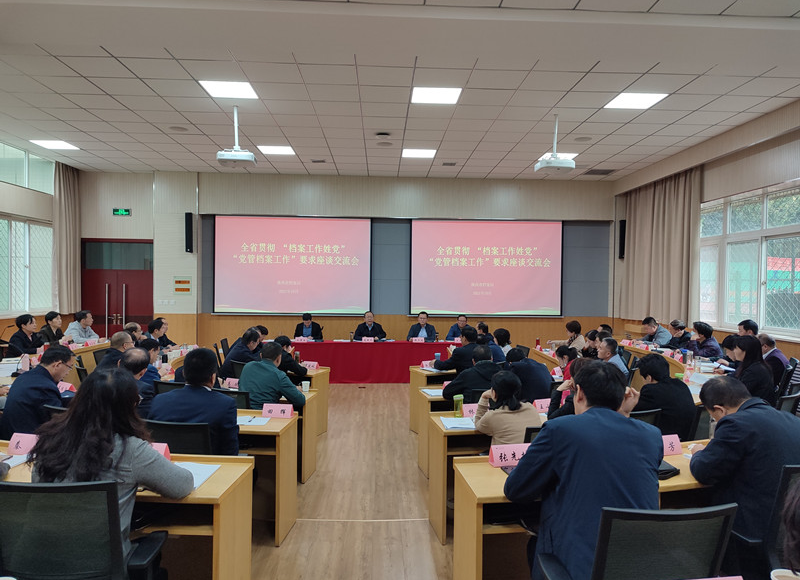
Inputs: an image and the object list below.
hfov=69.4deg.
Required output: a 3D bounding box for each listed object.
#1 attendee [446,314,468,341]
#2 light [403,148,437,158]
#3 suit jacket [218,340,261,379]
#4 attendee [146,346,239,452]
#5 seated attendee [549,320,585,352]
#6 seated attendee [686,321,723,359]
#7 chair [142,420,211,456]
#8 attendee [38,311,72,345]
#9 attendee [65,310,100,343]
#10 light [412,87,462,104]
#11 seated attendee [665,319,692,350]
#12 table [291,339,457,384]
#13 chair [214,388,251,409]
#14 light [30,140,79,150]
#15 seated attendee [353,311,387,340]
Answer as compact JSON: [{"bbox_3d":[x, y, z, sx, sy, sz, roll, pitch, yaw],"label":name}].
[{"bbox_3d":[1.187,1.100,11.106,0.560,1.230,0.700,1,1,-2],"label":"attendee"},{"bbox_3d":[0.325,-2.317,9.749,0.600,0.050,0.600,1,0,-2],"label":"light"},{"bbox_3d":[-1.815,0.887,6.700,0.560,0.620,0.500,1,1,-32],"label":"suit jacket"},{"bbox_3d":[-1.182,0.974,3.285,0.540,1.260,0.760,1,0,1],"label":"attendee"},{"bbox_3d":[2.655,1.121,9.332,0.680,1.280,0.500,1,0,1],"label":"seated attendee"},{"bbox_3d":[4.394,1.106,8.606,0.660,1.280,0.520,1,0,11],"label":"seated attendee"},{"bbox_3d":[-1.250,1.129,3.089,0.600,0.950,0.600,1,0,5],"label":"chair"},{"bbox_3d":[-5.051,0.968,8.454,0.680,1.290,0.500,1,0,-5],"label":"attendee"},{"bbox_3d":[-4.998,0.963,9.150,0.660,1.250,0.520,1,0,-4],"label":"attendee"},{"bbox_3d":[0.423,-2.291,6.772,0.600,0.050,0.600,1,0,-2],"label":"light"},{"bbox_3d":[4.449,1.117,9.359,0.640,1.250,0.500,1,0,4],"label":"seated attendee"},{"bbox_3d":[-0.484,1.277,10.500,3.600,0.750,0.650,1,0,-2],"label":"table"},{"bbox_3d":[-1.418,1.316,5.007,0.600,0.960,0.600,1,1,16],"label":"chair"},{"bbox_3d":[-5.692,-2.415,9.578,0.600,0.050,0.600,1,0,-2],"label":"light"},{"bbox_3d":[-0.587,1.050,11.047,0.580,1.280,0.700,1,1,-2],"label":"seated attendee"}]

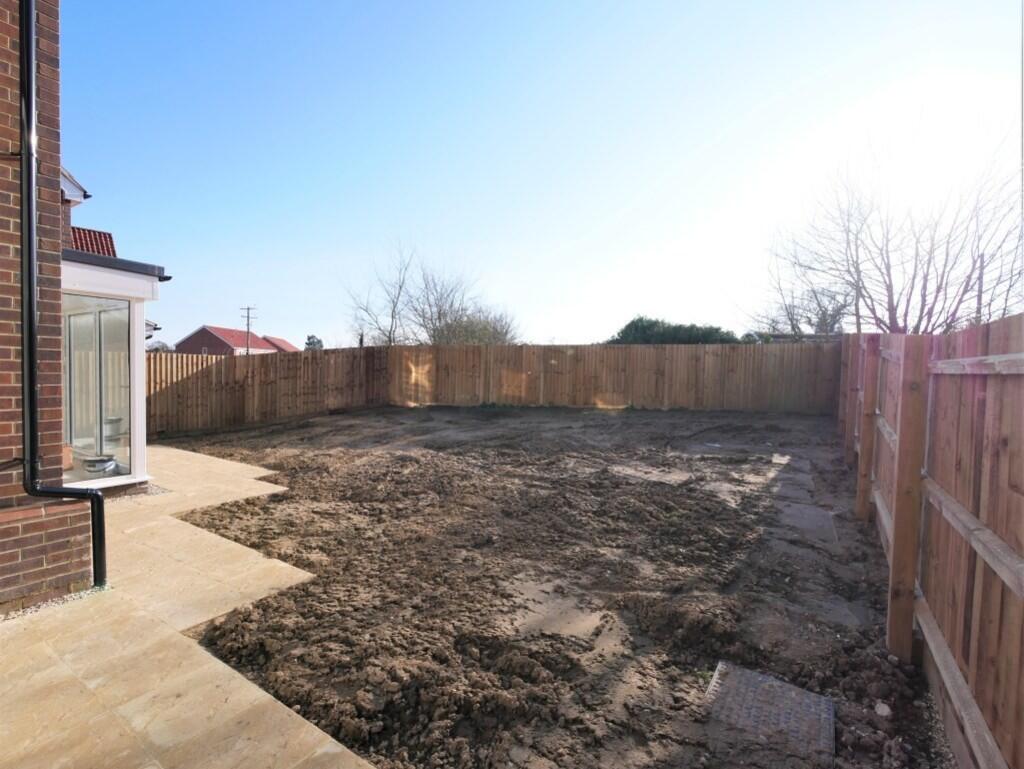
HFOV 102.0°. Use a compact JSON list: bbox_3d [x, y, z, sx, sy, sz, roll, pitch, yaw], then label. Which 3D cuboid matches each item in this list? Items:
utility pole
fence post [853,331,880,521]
[{"bbox_3d":[-31.932,-5.156,50.126,1.750,8.400,0.300,1,2,-18],"label":"utility pole"},{"bbox_3d":[3.545,0.424,4.131,0.100,1.830,0.100,3,2,36],"label":"fence post"}]

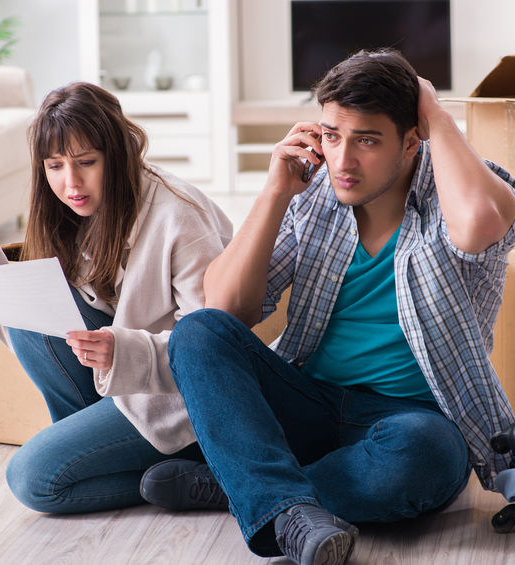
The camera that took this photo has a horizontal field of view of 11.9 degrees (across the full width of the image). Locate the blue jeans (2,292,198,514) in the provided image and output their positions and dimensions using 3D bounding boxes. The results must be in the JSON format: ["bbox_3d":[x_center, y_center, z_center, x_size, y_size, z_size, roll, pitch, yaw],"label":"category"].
[{"bbox_3d":[-0.259,0.180,4.381,0.350,0.400,0.430,4,9,38],"label":"blue jeans"}]

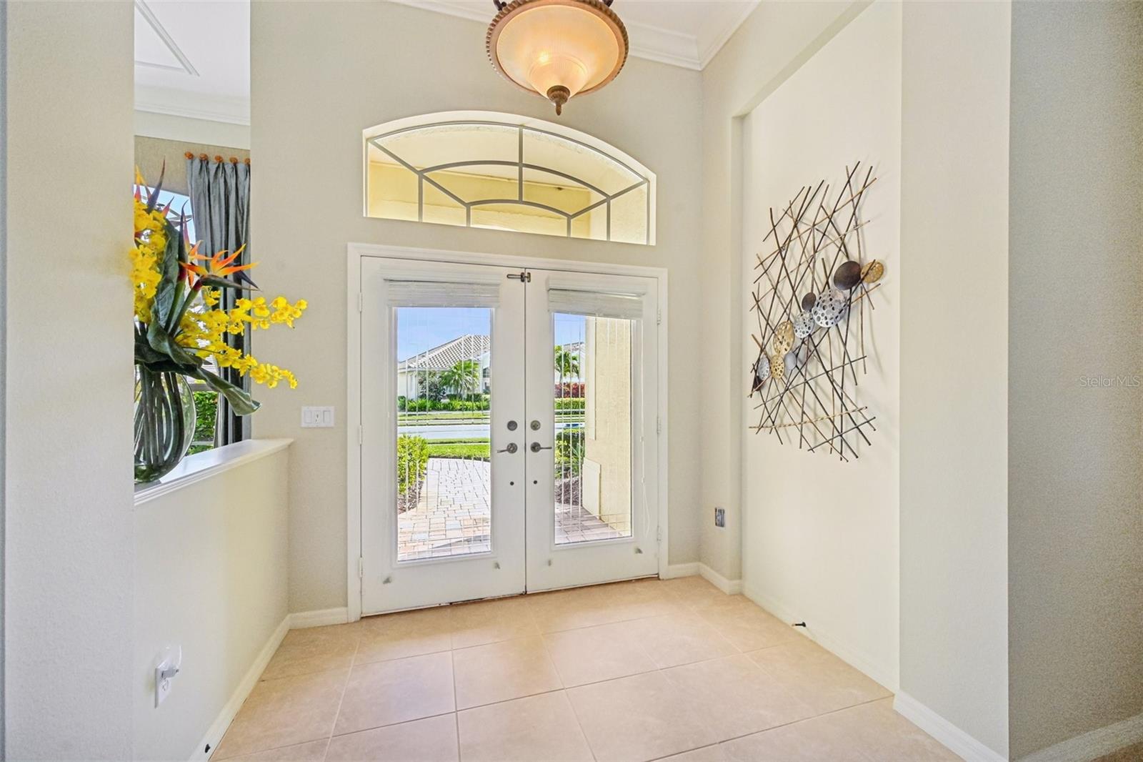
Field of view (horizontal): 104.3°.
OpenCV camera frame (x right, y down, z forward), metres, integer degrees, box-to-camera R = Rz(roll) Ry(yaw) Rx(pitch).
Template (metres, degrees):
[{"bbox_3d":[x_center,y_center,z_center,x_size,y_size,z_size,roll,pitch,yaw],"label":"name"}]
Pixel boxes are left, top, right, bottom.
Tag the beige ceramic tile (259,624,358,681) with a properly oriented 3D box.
[{"bbox_3d":[-1.266,1.337,2.224,0.380,0.012,0.427,0,0,-17],"label":"beige ceramic tile"}]

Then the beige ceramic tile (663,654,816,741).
[{"bbox_3d":[0.687,1.333,1.903,0.447,0.010,0.430,0,0,-17],"label":"beige ceramic tile"}]

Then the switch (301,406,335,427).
[{"bbox_3d":[-1.373,0.195,2.405,0.160,0.112,0.011,0,0,-17],"label":"switch"}]

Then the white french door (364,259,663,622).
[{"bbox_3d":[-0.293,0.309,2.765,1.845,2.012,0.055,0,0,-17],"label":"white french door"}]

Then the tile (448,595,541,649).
[{"bbox_3d":[-0.432,1.335,2.474,0.447,0.010,0.427,0,0,-17],"label":"tile"}]

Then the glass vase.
[{"bbox_3d":[-1.280,0.120,1.330,0.240,0.345,0.240,0,0,-17],"label":"glass vase"}]

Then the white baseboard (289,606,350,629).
[{"bbox_3d":[-1.367,1.287,2.408,0.293,0.088,0.015,0,0,-17],"label":"white baseboard"}]

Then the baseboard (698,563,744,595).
[{"bbox_3d":[0.982,1.291,2.930,0.110,0.088,0.310,0,0,-17],"label":"baseboard"}]

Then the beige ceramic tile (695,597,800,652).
[{"bbox_3d":[0.962,1.335,2.442,0.380,0.010,0.430,0,0,-17],"label":"beige ceramic tile"}]

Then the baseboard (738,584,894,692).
[{"bbox_3d":[1.217,1.285,2.319,0.016,0.090,0.980,0,0,-17],"label":"baseboard"}]

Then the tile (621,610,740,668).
[{"bbox_3d":[0.561,1.335,2.321,0.447,0.010,0.430,0,0,-17],"label":"tile"}]

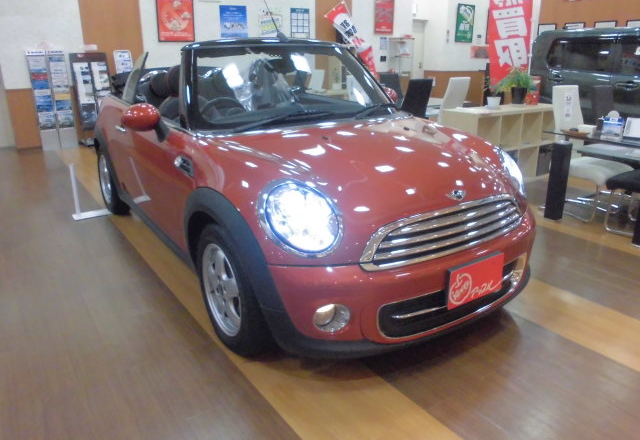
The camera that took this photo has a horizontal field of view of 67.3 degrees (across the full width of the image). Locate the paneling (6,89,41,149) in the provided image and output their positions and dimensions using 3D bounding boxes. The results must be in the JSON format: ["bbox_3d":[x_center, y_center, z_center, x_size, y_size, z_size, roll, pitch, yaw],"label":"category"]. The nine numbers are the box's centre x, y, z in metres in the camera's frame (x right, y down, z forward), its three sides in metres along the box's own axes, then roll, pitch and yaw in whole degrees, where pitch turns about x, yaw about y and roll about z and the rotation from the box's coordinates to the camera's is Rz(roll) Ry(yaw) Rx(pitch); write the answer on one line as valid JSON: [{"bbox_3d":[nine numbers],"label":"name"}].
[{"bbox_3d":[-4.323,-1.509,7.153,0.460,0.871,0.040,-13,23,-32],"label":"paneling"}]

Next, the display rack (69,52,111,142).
[{"bbox_3d":[-3.369,-1.804,7.136,0.490,1.320,0.360,-13,23,-33],"label":"display rack"}]

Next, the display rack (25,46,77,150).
[{"bbox_3d":[-3.821,-1.721,6.833,0.490,1.360,0.360,-13,23,-33],"label":"display rack"}]

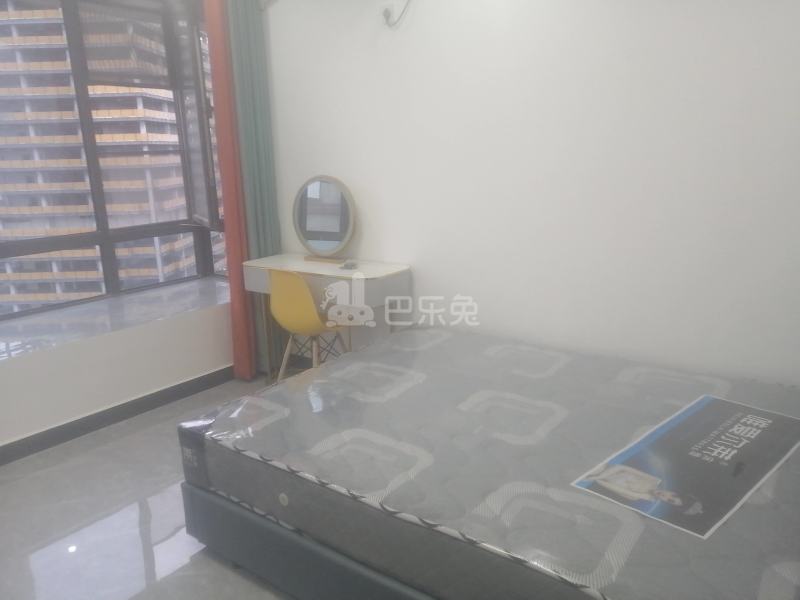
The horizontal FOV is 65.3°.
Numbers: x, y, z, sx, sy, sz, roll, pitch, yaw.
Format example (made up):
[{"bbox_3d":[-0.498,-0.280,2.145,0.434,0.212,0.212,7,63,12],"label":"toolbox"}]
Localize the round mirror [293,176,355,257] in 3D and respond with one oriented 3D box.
[{"bbox_3d":[-0.461,-0.500,3.749,0.475,0.485,0.060,8,16,35],"label":"round mirror"}]

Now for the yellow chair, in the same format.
[{"bbox_3d":[-0.486,0.177,3.576,0.438,0.783,0.468,9,17,39],"label":"yellow chair"}]

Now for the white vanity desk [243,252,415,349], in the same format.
[{"bbox_3d":[-0.405,0.177,3.591,0.982,0.768,0.398,8,16,36],"label":"white vanity desk"}]

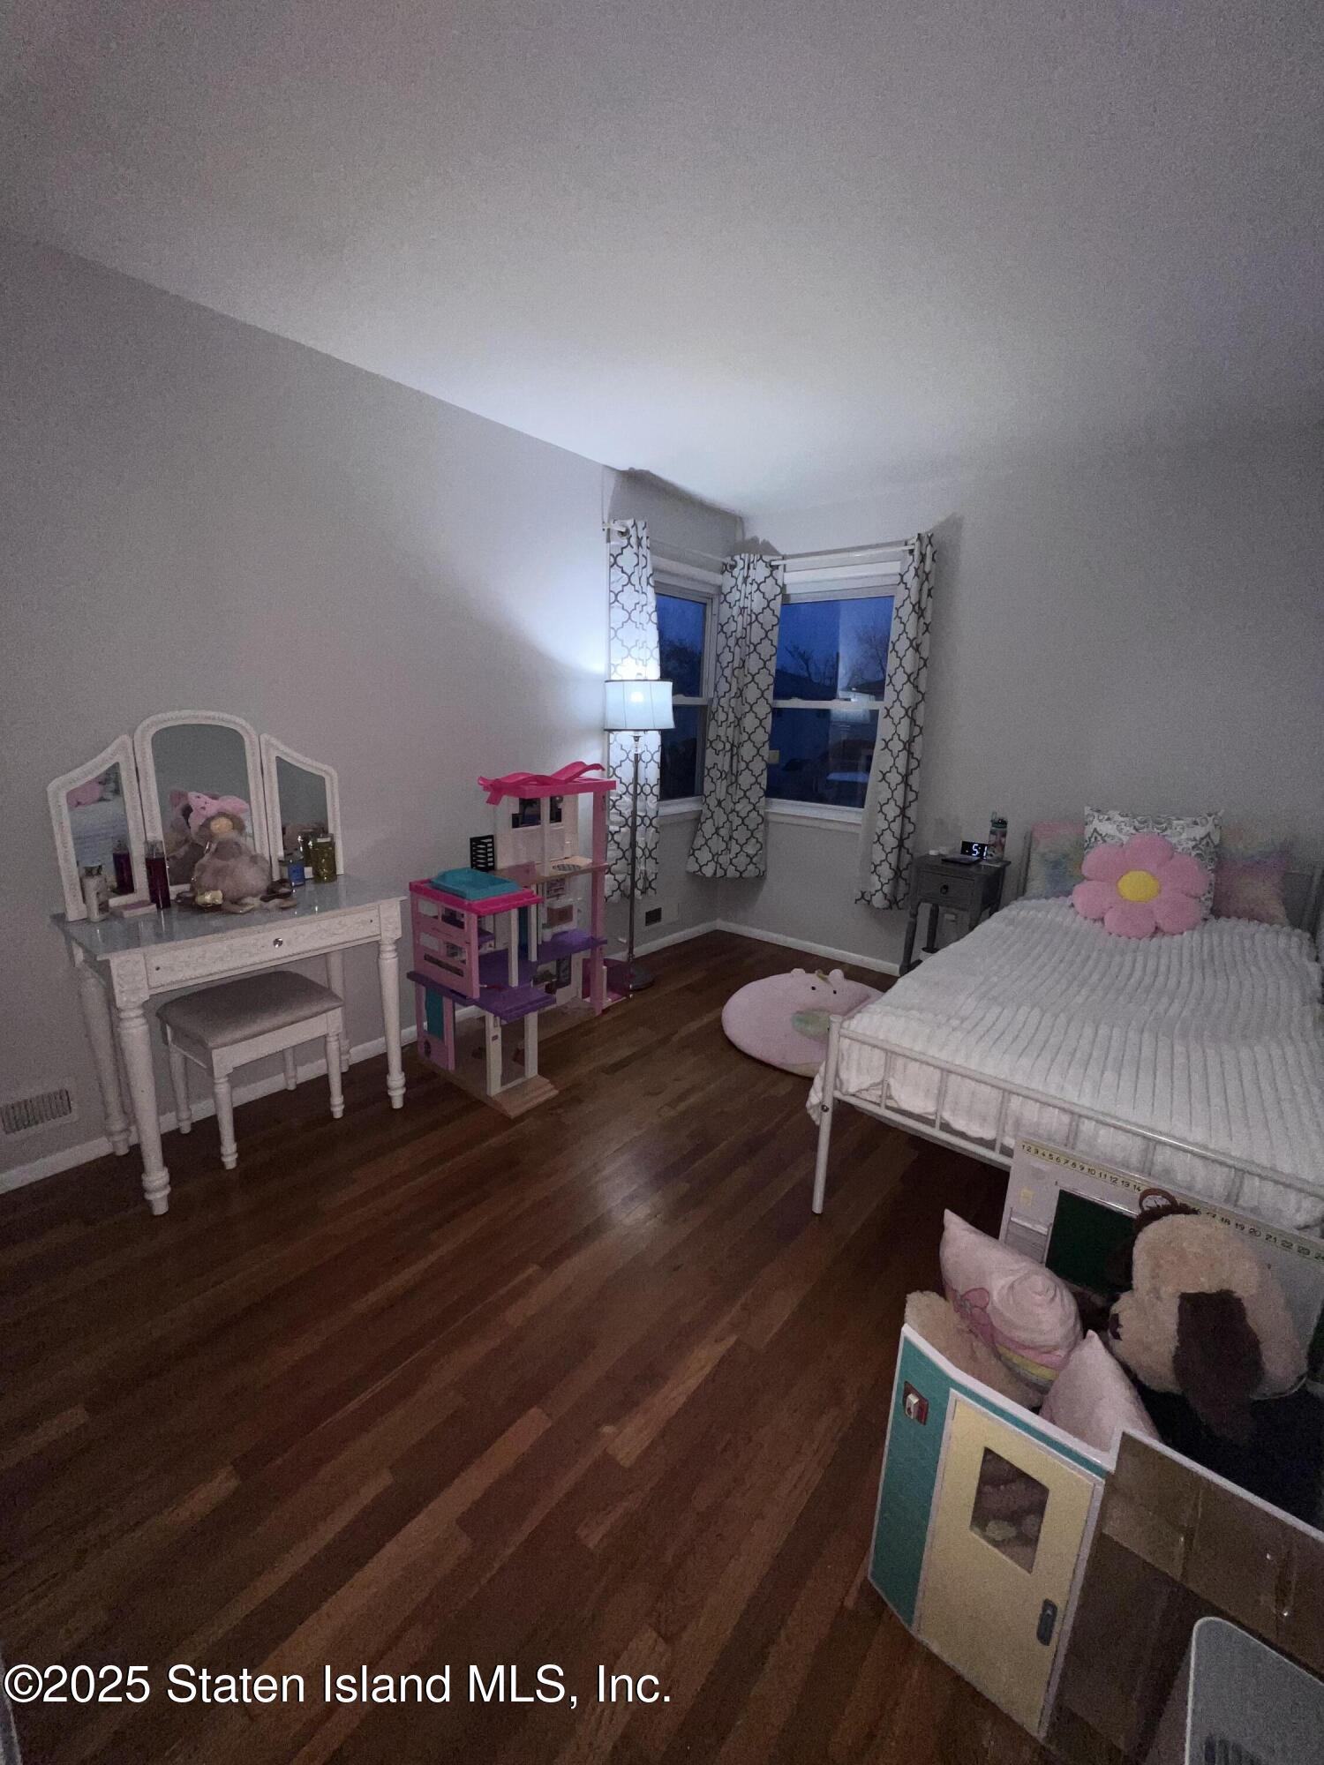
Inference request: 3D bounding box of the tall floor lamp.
[{"bbox_3d":[-0.120,-0.223,3.339,0.335,1.522,0.335,2,14,0],"label":"tall floor lamp"}]

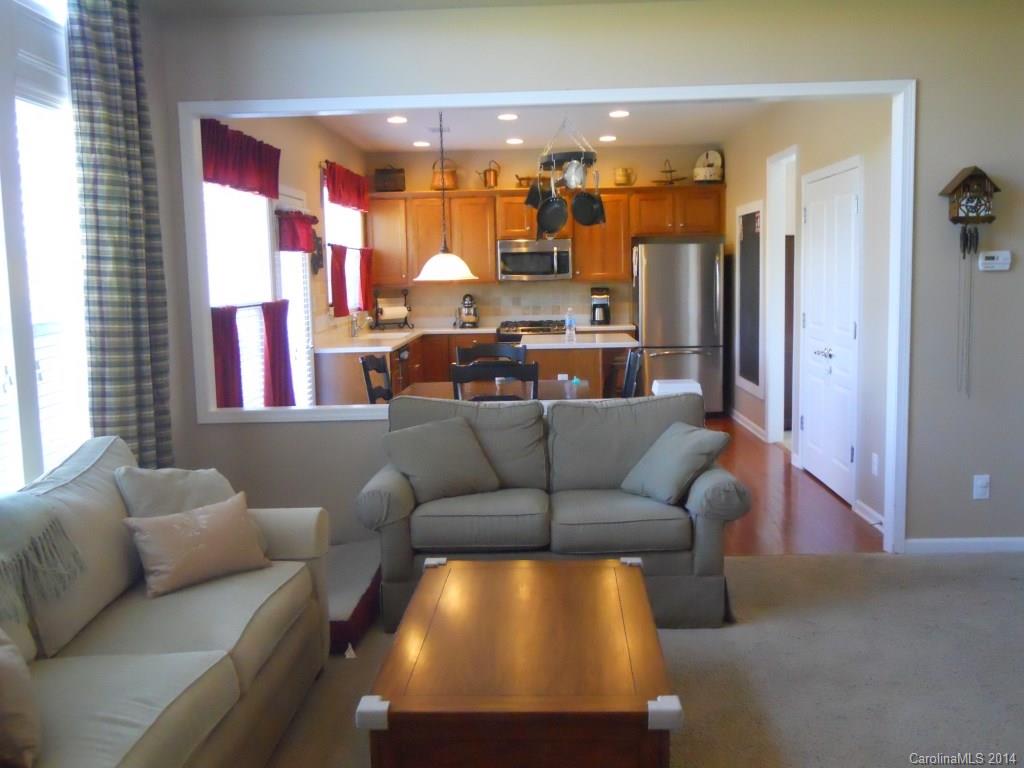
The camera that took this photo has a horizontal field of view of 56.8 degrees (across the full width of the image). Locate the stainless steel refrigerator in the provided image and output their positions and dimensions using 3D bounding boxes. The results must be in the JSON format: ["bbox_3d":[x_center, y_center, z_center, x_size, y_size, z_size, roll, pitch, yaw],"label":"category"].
[{"bbox_3d":[1.651,-0.546,9.537,0.812,1.742,0.740,-1,7,2],"label":"stainless steel refrigerator"}]

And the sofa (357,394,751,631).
[{"bbox_3d":[0.183,0.540,4.373,1.641,0.895,0.920,-1,7,2],"label":"sofa"}]

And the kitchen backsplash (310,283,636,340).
[{"bbox_3d":[-0.147,-0.720,8.938,2.820,0.470,2.800,-1,7,2],"label":"kitchen backsplash"}]

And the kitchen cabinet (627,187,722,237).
[{"bbox_3d":[1.659,-1.742,9.633,0.945,0.498,0.340,-1,7,2],"label":"kitchen cabinet"}]

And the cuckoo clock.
[{"bbox_3d":[2.230,-0.836,4.626,0.246,0.431,0.140,-1,7,2],"label":"cuckoo clock"}]

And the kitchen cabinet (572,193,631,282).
[{"bbox_3d":[0.900,-1.503,9.686,0.582,0.919,0.340,-1,7,2],"label":"kitchen cabinet"}]

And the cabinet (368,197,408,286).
[{"bbox_3d":[-1.246,-1.474,9.757,0.397,0.906,0.340,-1,7,2],"label":"cabinet"}]

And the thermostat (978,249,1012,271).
[{"bbox_3d":[2.371,-0.604,4.648,0.153,0.097,0.030,-1,7,2],"label":"thermostat"}]

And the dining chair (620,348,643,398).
[{"bbox_3d":[0.480,0.316,5.565,0.500,1.000,0.450,-1,7,2],"label":"dining chair"}]

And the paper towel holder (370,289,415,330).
[{"bbox_3d":[-1.220,-0.759,9.601,0.340,0.398,0.220,-5,8,-28],"label":"paper towel holder"}]

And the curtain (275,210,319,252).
[{"bbox_3d":[-1.498,-1.053,6.662,0.100,0.253,0.980,-1,7,2],"label":"curtain"}]

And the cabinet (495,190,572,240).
[{"bbox_3d":[0.243,-1.770,10.008,0.775,0.500,0.330,-1,7,2],"label":"cabinet"}]

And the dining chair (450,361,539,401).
[{"bbox_3d":[-0.077,0.345,5.597,0.490,1.001,0.520,-1,7,2],"label":"dining chair"}]

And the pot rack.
[{"bbox_3d":[0.446,-1.915,7.484,0.450,0.450,0.420,-1,7,2],"label":"pot rack"}]

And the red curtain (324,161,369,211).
[{"bbox_3d":[-1.531,-1.858,8.999,0.100,0.350,1.420,-1,7,2],"label":"red curtain"}]

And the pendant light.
[{"bbox_3d":[-0.426,-1.276,5.857,0.415,1.250,0.415,-1,7,2],"label":"pendant light"}]

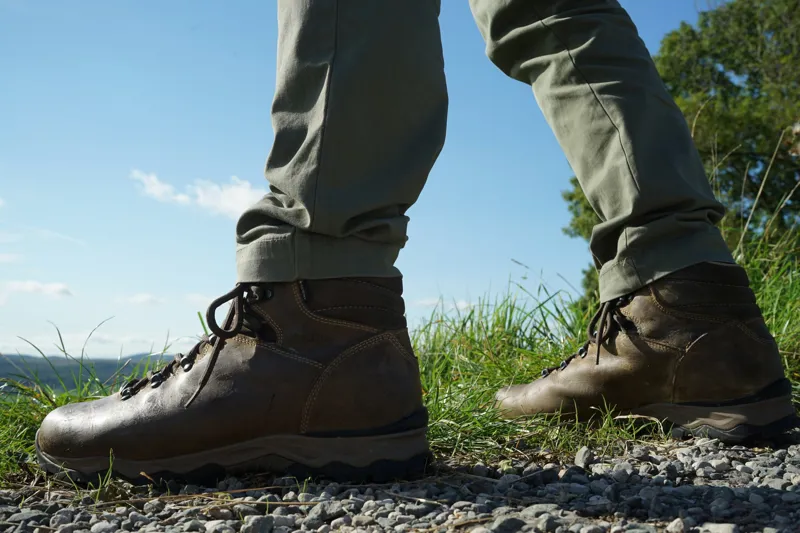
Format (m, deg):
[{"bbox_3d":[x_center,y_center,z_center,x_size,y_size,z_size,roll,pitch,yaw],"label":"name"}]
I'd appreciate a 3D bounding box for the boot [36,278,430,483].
[{"bbox_3d":[-0.131,0.079,0.604,0.308,0.170,0.112,0,-7,2],"label":"boot"}]

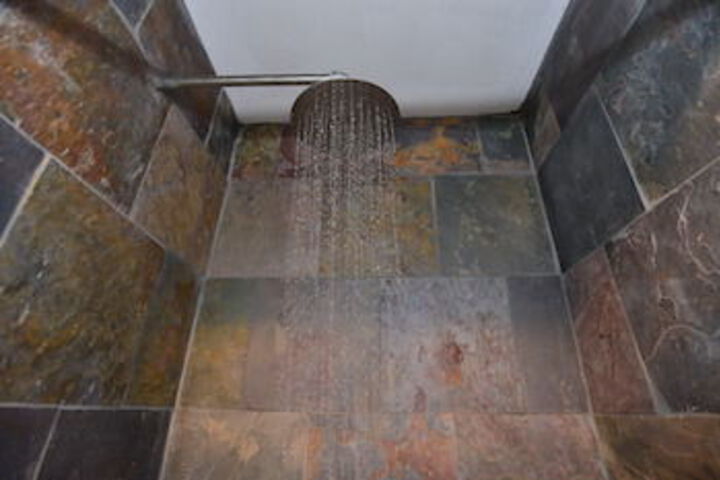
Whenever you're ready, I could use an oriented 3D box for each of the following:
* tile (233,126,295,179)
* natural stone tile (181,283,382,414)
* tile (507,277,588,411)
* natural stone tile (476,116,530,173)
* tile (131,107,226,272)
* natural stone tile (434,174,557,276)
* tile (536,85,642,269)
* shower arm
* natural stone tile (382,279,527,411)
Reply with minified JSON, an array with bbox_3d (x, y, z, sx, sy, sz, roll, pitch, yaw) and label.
[{"bbox_3d":[-0.302,-0.284,1.084,0.196,0.238,0.015,-1,-26,2],"label":"tile"},{"bbox_3d":[-0.179,0.236,0.820,0.454,0.305,0.015,-1,-26,2],"label":"natural stone tile"},{"bbox_3d":[0.431,0.231,0.794,0.139,0.305,0.015,-1,-26,2],"label":"tile"},{"bbox_3d":[0.436,-0.291,1.053,0.140,0.238,0.015,-1,-26,2],"label":"natural stone tile"},{"bbox_3d":[-0.418,-0.108,0.826,0.015,0.305,0.298,-1,-26,2],"label":"tile"},{"bbox_3d":[0.357,-0.044,0.934,0.293,0.305,0.015,-1,-26,2],"label":"natural stone tile"},{"bbox_3d":[0.506,-0.118,0.783,0.015,0.305,0.306,-1,-26,2],"label":"tile"},{"bbox_3d":[-0.222,-0.329,0.690,0.393,0.021,0.021,-1,-26,2],"label":"shower arm"},{"bbox_3d":[0.205,0.233,0.803,0.308,0.305,0.015,-1,-26,2],"label":"natural stone tile"}]

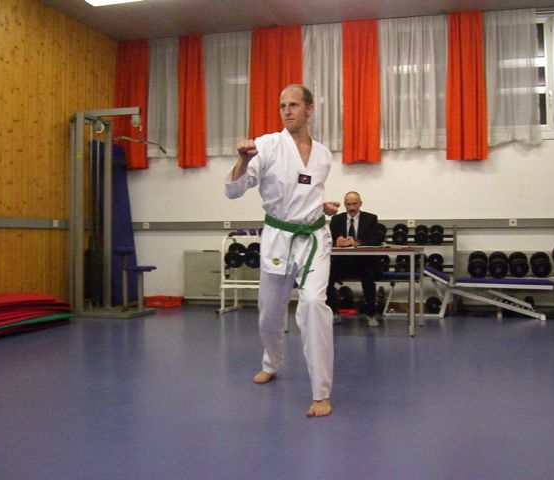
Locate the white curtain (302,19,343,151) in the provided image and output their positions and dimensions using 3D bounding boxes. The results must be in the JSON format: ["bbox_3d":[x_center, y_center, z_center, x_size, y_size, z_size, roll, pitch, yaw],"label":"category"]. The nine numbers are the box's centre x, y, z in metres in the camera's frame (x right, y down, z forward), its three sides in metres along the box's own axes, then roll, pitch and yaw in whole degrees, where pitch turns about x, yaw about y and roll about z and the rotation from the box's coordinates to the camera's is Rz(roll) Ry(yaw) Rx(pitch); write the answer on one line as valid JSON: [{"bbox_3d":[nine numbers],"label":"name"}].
[{"bbox_3d":[0.545,-1.810,8.330,0.480,1.550,0.110,0,0,15],"label":"white curtain"}]

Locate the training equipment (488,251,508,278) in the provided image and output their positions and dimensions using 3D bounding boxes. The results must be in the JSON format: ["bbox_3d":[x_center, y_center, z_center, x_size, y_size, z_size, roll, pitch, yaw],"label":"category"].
[{"bbox_3d":[2.390,0.265,7.580,0.205,0.205,0.350,0,13,15],"label":"training equipment"}]

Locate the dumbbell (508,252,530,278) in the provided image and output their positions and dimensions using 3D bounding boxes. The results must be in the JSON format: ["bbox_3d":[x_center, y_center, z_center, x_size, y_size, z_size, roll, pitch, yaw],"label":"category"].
[{"bbox_3d":[2.585,0.267,7.520,0.205,0.205,0.350,0,13,15],"label":"dumbbell"}]

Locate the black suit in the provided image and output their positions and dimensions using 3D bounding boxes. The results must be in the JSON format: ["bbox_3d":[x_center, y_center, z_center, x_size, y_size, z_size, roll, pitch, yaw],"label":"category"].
[{"bbox_3d":[0.770,0.220,7.030,0.550,1.040,0.600,0,0,12],"label":"black suit"}]

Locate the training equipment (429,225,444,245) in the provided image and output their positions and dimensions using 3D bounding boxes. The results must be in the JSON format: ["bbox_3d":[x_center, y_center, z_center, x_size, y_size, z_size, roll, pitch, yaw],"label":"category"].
[{"bbox_3d":[1.731,-0.053,7.600,0.145,0.145,0.300,0,15,14],"label":"training equipment"}]

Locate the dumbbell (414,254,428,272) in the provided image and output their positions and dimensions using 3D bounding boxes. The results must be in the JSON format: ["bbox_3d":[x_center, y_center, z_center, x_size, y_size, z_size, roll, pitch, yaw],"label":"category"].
[{"bbox_3d":[1.593,0.270,7.800,0.165,0.180,0.280,0,15,15],"label":"dumbbell"}]

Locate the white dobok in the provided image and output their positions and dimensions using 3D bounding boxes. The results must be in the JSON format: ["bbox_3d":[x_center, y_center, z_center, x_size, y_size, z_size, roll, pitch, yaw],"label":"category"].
[{"bbox_3d":[-0.002,0.099,3.858,0.628,1.398,0.814,0,0,-14],"label":"white dobok"}]

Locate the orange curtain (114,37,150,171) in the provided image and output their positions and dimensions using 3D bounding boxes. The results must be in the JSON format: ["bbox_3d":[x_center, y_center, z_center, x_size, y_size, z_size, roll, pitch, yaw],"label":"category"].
[{"bbox_3d":[-1.802,-1.663,8.694,0.482,1.581,0.130,0,0,13],"label":"orange curtain"}]

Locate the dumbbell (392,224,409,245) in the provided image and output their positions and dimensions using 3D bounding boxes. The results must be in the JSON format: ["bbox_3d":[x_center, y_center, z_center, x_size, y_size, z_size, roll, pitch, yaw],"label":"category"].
[{"bbox_3d":[1.392,-0.062,7.920,0.165,0.180,0.280,0,15,15],"label":"dumbbell"}]

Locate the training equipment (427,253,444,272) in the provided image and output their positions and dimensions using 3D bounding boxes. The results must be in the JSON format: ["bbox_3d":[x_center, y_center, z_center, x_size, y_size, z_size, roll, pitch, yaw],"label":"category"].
[{"bbox_3d":[1.723,0.250,7.600,0.155,0.155,0.300,0,15,14],"label":"training equipment"}]

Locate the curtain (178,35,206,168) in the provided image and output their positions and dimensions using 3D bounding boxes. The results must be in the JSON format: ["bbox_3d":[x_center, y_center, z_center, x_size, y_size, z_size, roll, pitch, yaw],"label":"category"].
[{"bbox_3d":[-1.061,-1.725,8.720,0.340,1.670,0.120,0,0,15],"label":"curtain"}]

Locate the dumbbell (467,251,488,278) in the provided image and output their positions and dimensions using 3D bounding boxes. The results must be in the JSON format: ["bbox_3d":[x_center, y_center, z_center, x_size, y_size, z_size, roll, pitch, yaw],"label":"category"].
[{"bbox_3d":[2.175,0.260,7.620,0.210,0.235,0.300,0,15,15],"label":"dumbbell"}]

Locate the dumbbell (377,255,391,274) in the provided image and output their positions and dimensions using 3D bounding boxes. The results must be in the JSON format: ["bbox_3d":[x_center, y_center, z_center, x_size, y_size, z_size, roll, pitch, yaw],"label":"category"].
[{"bbox_3d":[1.176,0.283,7.792,0.165,0.165,0.290,0,28,13],"label":"dumbbell"}]

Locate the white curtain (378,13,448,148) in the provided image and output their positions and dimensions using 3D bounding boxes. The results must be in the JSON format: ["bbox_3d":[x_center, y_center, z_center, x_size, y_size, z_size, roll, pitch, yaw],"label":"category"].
[{"bbox_3d":[1.524,-1.758,7.895,0.762,1.503,0.130,0,0,13],"label":"white curtain"}]

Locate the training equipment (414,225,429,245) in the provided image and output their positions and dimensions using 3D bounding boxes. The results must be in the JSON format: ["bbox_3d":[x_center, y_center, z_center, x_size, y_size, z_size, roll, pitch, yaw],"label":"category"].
[{"bbox_3d":[1.579,-0.052,7.650,0.150,0.150,0.300,0,15,14],"label":"training equipment"}]

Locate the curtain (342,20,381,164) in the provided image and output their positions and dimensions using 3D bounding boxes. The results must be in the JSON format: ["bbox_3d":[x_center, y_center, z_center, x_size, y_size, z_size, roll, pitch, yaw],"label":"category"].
[{"bbox_3d":[0.983,-1.721,8.170,0.450,1.680,0.120,0,0,15],"label":"curtain"}]

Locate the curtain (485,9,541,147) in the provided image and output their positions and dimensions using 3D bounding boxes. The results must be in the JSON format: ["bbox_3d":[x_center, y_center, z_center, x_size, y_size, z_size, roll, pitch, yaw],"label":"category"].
[{"bbox_3d":[2.570,-1.762,7.644,0.580,1.488,0.130,0,0,13],"label":"curtain"}]

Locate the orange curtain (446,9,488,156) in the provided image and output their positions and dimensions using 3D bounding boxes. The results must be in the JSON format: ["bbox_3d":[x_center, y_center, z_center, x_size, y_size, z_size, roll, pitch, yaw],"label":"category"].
[{"bbox_3d":[2.097,-1.700,7.758,0.437,1.642,0.130,0,0,13],"label":"orange curtain"}]

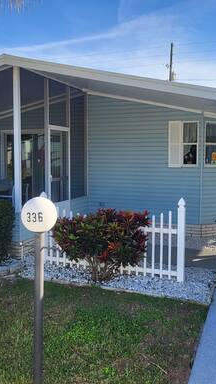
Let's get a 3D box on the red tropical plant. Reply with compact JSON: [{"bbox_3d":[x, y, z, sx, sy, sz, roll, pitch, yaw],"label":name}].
[{"bbox_3d":[-0.110,0.800,5.780,1.400,1.100,1.200,2,4,21],"label":"red tropical plant"}]

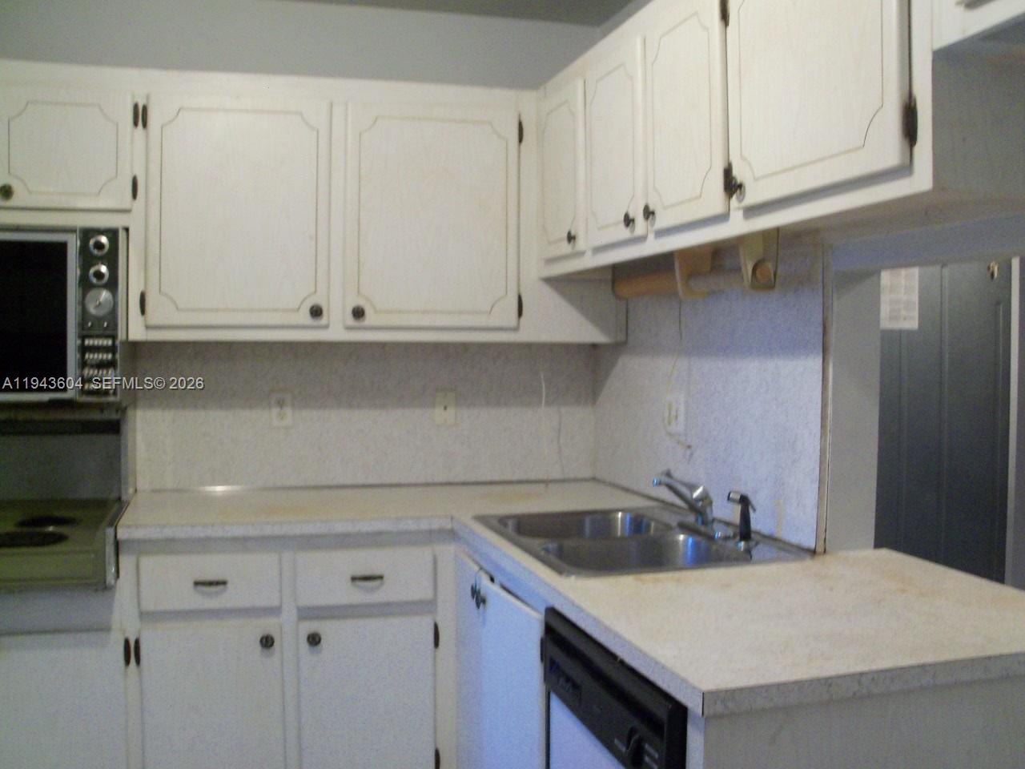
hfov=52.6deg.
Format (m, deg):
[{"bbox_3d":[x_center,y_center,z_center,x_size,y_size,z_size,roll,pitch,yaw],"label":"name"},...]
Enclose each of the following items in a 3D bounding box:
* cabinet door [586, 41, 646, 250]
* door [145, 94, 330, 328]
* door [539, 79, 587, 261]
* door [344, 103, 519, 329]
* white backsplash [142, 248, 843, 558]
[{"bbox_3d":[0.252,-0.566,2.511,0.022,0.449,0.345,-1,2,-16],"label":"cabinet door"},{"bbox_3d":[-0.764,-0.483,2.908,0.499,0.642,0.027,0,2,-16],"label":"door"},{"bbox_3d":[0.132,-0.583,2.920,0.027,0.436,0.357,0,2,-16],"label":"door"},{"bbox_3d":[-0.233,-0.485,3.058,0.524,0.638,0.027,0,2,-16],"label":"door"},{"bbox_3d":[-0.245,0.018,2.636,1.479,0.651,1.380,0,2,-16],"label":"white backsplash"}]

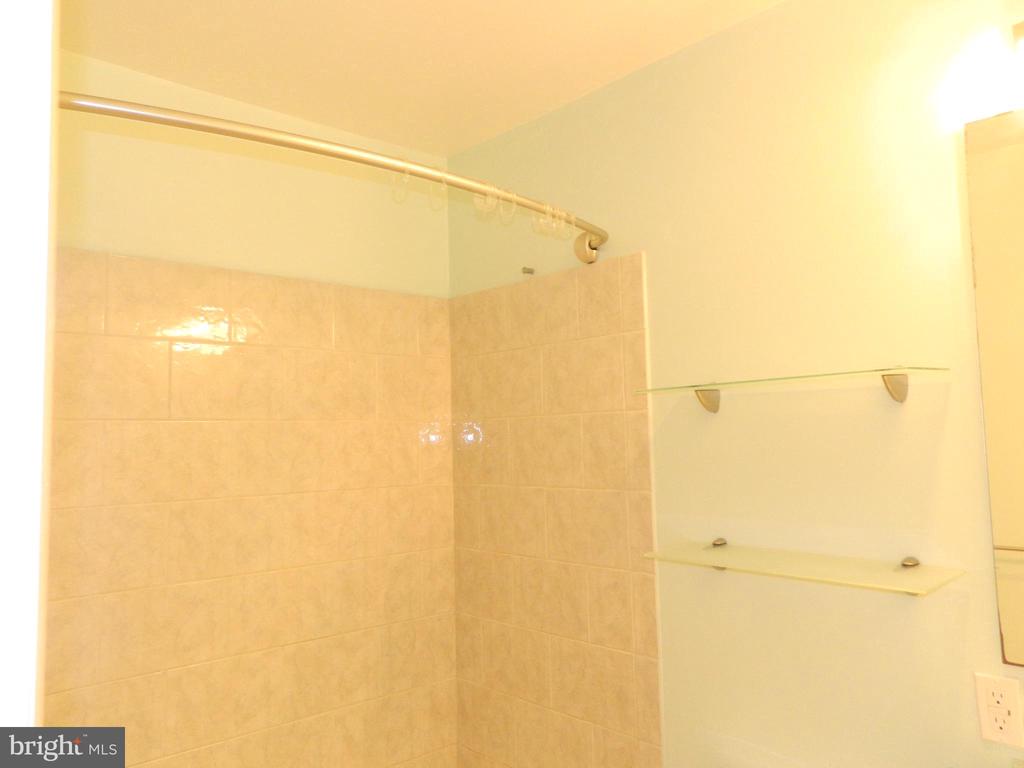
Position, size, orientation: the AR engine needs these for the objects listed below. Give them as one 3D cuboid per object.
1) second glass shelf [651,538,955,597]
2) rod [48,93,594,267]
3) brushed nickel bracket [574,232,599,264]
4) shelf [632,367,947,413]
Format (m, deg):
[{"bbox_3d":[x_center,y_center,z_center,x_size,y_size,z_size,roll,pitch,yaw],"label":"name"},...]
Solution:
[{"bbox_3d":[0.561,0.380,1.480,0.213,0.064,0.563,2,-6,-43],"label":"second glass shelf"},{"bbox_3d":[-0.264,-0.396,1.491,1.455,0.085,0.214,2,-6,-43],"label":"rod"},{"bbox_3d":[0.204,-0.370,2.023,0.045,0.083,0.070,2,-6,-43],"label":"brushed nickel bracket"},{"bbox_3d":[0.547,0.015,1.511,0.213,0.064,0.563,2,-6,-43],"label":"shelf"}]

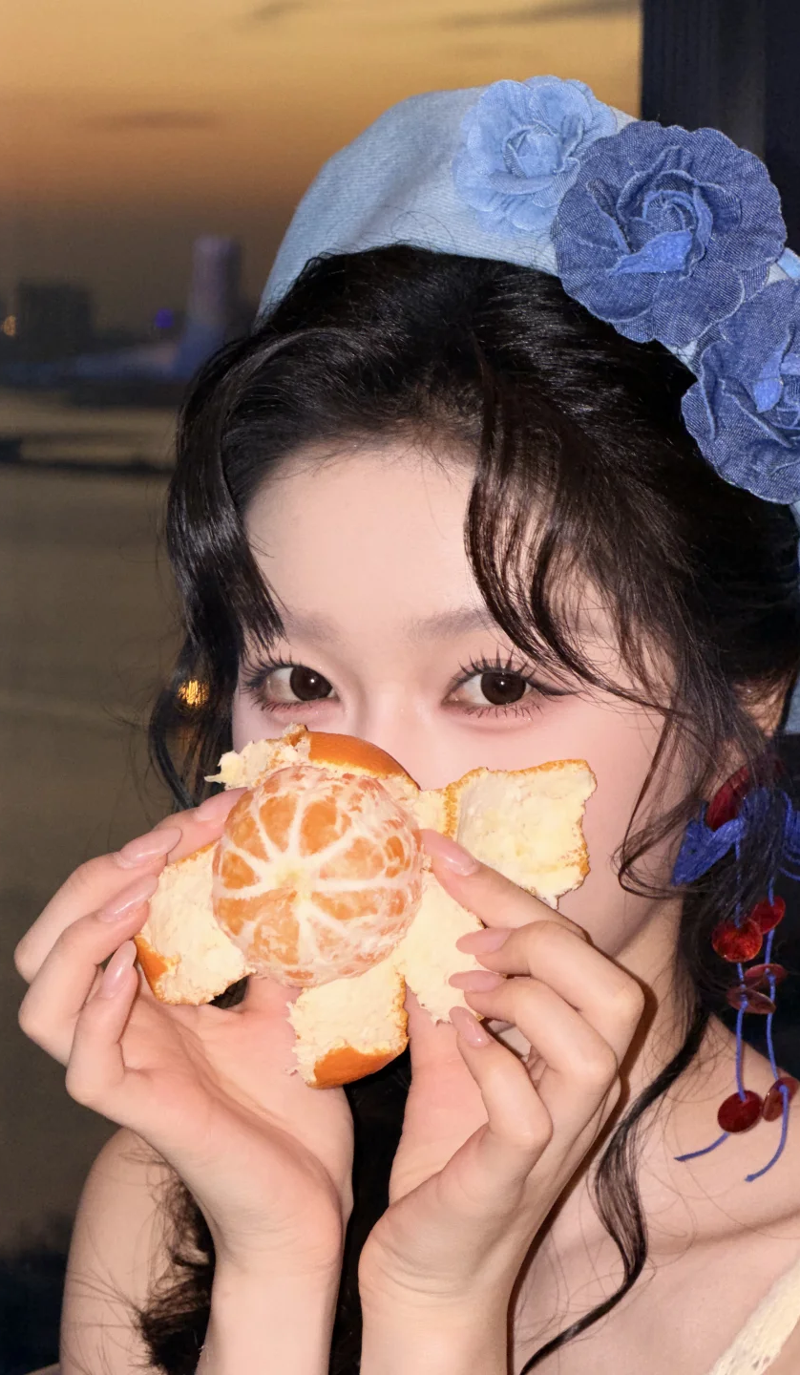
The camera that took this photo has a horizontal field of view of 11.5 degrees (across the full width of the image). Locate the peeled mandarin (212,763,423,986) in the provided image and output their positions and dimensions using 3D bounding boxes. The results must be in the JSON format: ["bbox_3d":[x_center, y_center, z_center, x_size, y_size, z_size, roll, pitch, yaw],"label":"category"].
[{"bbox_3d":[-0.023,0.053,1.120,0.060,0.062,0.053,0,3,13],"label":"peeled mandarin"}]

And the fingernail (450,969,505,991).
[{"bbox_3d":[0.022,0.082,1.110,0.017,0.004,0.009,-3,45,18],"label":"fingernail"}]

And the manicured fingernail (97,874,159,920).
[{"bbox_3d":[-0.076,0.059,1.112,0.020,0.004,0.009,-38,51,-16],"label":"manicured fingernail"}]

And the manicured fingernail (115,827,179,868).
[{"bbox_3d":[-0.071,0.045,1.112,0.019,0.004,0.009,-29,52,-16],"label":"manicured fingernail"}]

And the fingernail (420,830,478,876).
[{"bbox_3d":[0.014,0.046,1.108,0.018,0.004,0.009,37,49,16],"label":"fingernail"}]

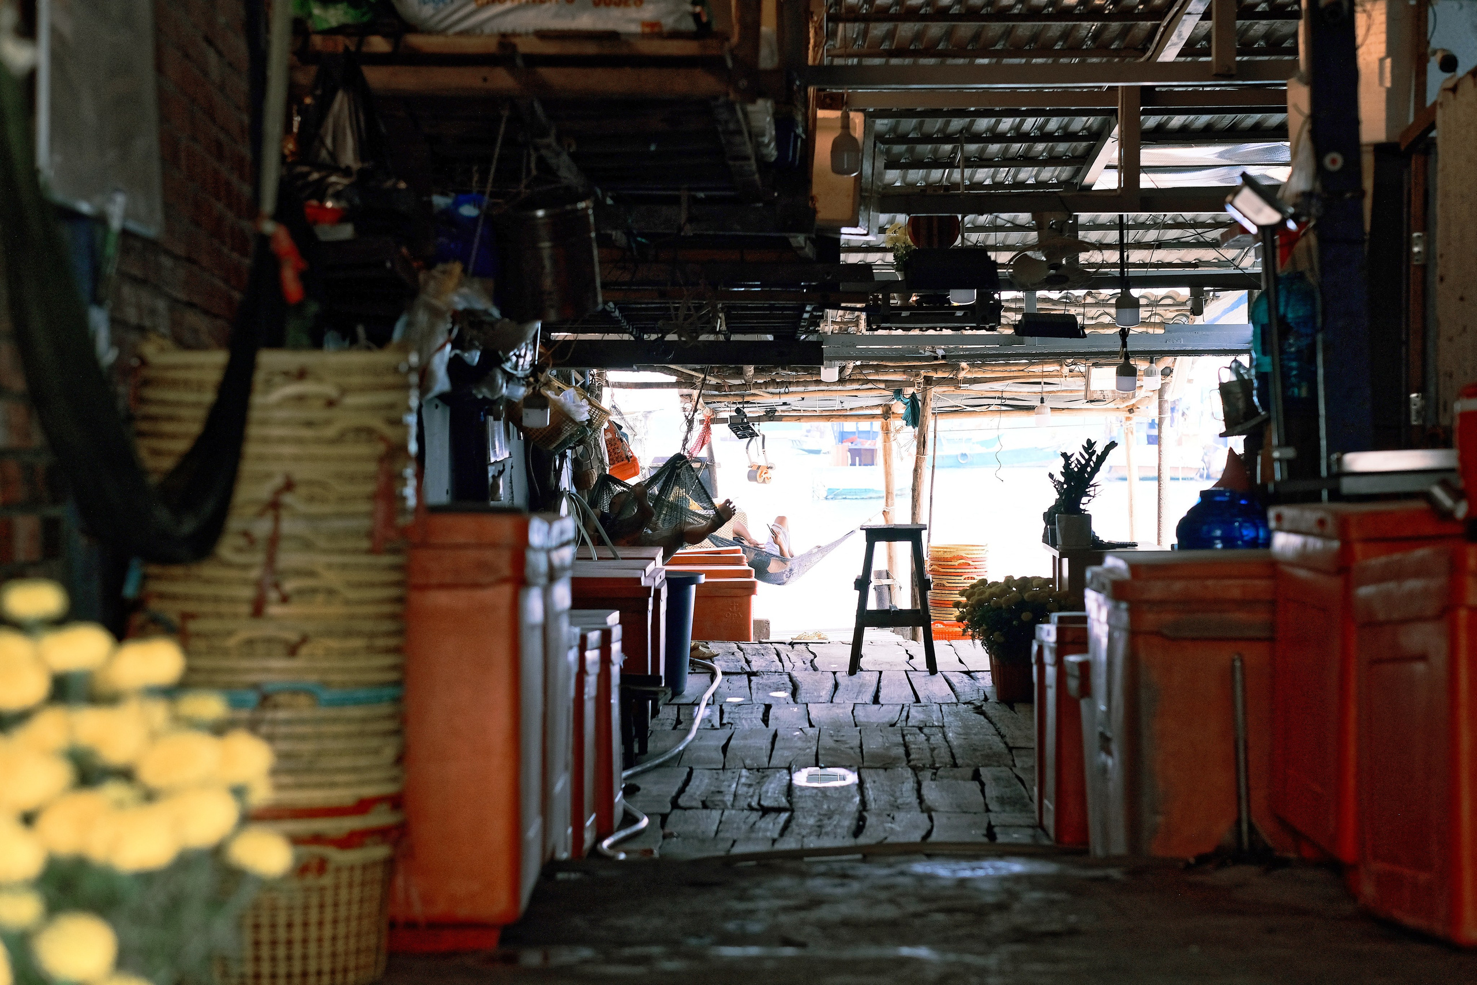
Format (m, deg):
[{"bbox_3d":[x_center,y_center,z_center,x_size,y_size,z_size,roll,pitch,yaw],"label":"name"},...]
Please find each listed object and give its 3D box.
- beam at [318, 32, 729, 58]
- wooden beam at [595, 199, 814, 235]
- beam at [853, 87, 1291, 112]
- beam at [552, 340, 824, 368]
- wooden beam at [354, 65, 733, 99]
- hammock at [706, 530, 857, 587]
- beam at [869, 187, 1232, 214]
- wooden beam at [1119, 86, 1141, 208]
[{"bbox_3d":[-0.577,-1.168,9.000,1.120,0.060,0.080,0,1,0],"label":"beam"},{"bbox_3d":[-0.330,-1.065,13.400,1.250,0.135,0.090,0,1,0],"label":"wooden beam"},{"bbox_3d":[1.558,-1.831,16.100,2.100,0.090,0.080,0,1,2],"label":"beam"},{"bbox_3d":[-0.342,-0.863,21.500,1.800,0.180,0.110,0,1,0],"label":"beam"},{"bbox_3d":[-0.670,-1.223,10.340,1.320,0.105,0.080,0,1,0],"label":"wooden beam"},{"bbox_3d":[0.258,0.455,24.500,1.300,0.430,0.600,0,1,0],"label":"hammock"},{"bbox_3d":[1.514,-1.346,16.000,1.820,0.115,0.085,0,1,0],"label":"beam"},{"bbox_3d":[1.822,-1.603,16.000,0.090,0.580,0.080,0,1,2],"label":"wooden beam"}]

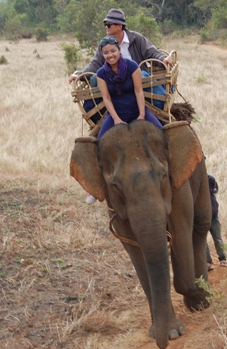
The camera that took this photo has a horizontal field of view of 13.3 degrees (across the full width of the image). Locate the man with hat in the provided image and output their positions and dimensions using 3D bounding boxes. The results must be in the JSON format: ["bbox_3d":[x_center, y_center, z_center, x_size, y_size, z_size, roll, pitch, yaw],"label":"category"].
[{"bbox_3d":[0.068,-1.071,9.500,0.980,1.080,0.750,0,10,9],"label":"man with hat"}]

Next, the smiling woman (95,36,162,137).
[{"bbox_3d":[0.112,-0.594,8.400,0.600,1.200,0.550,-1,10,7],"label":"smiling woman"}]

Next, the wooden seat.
[{"bbox_3d":[0.125,-0.780,9.400,1.000,0.740,0.850,-6,10,10],"label":"wooden seat"}]

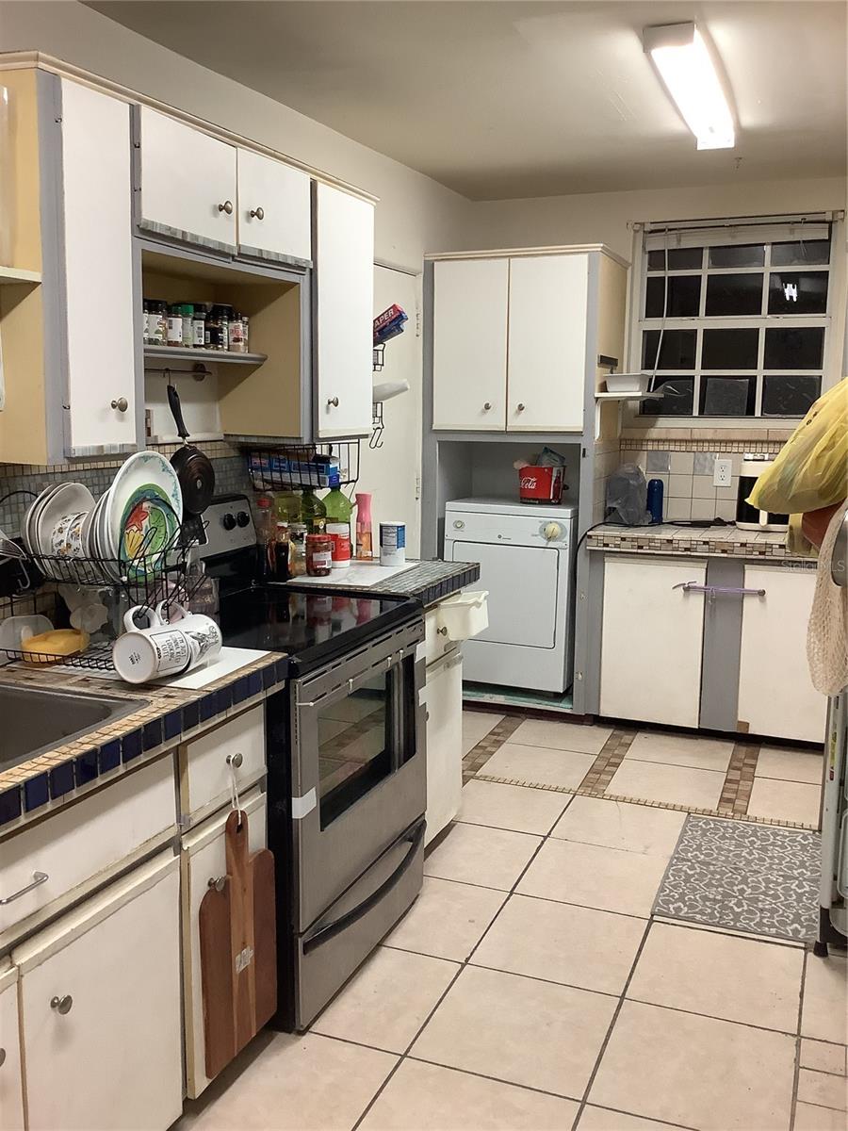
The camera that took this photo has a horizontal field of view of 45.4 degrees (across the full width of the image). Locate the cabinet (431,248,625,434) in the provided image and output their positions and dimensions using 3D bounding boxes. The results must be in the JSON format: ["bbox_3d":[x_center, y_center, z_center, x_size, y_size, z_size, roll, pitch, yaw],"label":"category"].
[{"bbox_3d":[0.480,-1.018,4.688,0.768,0.774,0.591,4,10,21],"label":"cabinet"}]

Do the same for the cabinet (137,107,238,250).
[{"bbox_3d":[-0.681,-0.886,2.389,0.329,0.250,0.380,4,10,22],"label":"cabinet"}]

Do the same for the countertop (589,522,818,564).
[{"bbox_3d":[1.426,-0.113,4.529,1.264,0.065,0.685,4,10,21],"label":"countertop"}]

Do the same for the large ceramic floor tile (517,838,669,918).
[{"bbox_3d":[0.526,0.958,3.113,0.400,0.010,0.400,4,10,22],"label":"large ceramic floor tile"}]

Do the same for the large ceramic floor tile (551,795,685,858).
[{"bbox_3d":[0.696,0.922,3.584,0.412,0.012,0.414,4,10,21],"label":"large ceramic floor tile"}]

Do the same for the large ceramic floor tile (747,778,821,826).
[{"bbox_3d":[1.440,0.892,3.791,0.407,0.012,0.391,4,10,21],"label":"large ceramic floor tile"}]

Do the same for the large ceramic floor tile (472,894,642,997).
[{"bbox_3d":[0.374,1.019,2.741,0.400,0.010,0.400,4,10,22],"label":"large ceramic floor tile"}]

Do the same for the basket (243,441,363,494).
[{"bbox_3d":[-0.388,-0.328,3.312,0.244,0.145,0.311,4,10,21],"label":"basket"}]

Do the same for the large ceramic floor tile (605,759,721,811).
[{"bbox_3d":[0.948,0.847,3.928,0.409,0.010,0.397,4,10,21],"label":"large ceramic floor tile"}]

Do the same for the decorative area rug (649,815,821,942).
[{"bbox_3d":[1.013,0.947,3.139,0.470,0.010,0.770,4,10,22],"label":"decorative area rug"}]

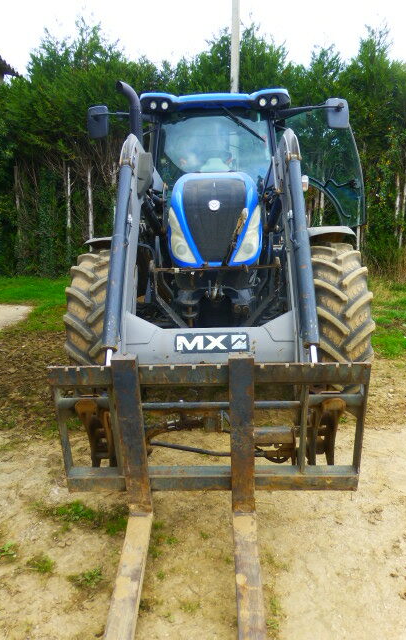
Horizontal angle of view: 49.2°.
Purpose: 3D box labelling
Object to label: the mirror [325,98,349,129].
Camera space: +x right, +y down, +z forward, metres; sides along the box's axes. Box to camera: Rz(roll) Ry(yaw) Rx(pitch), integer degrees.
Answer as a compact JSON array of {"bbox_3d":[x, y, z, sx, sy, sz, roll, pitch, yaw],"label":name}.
[{"bbox_3d":[1.424,-2.178,4.680,0.220,0.310,0.100,-3,11,-11],"label":"mirror"}]

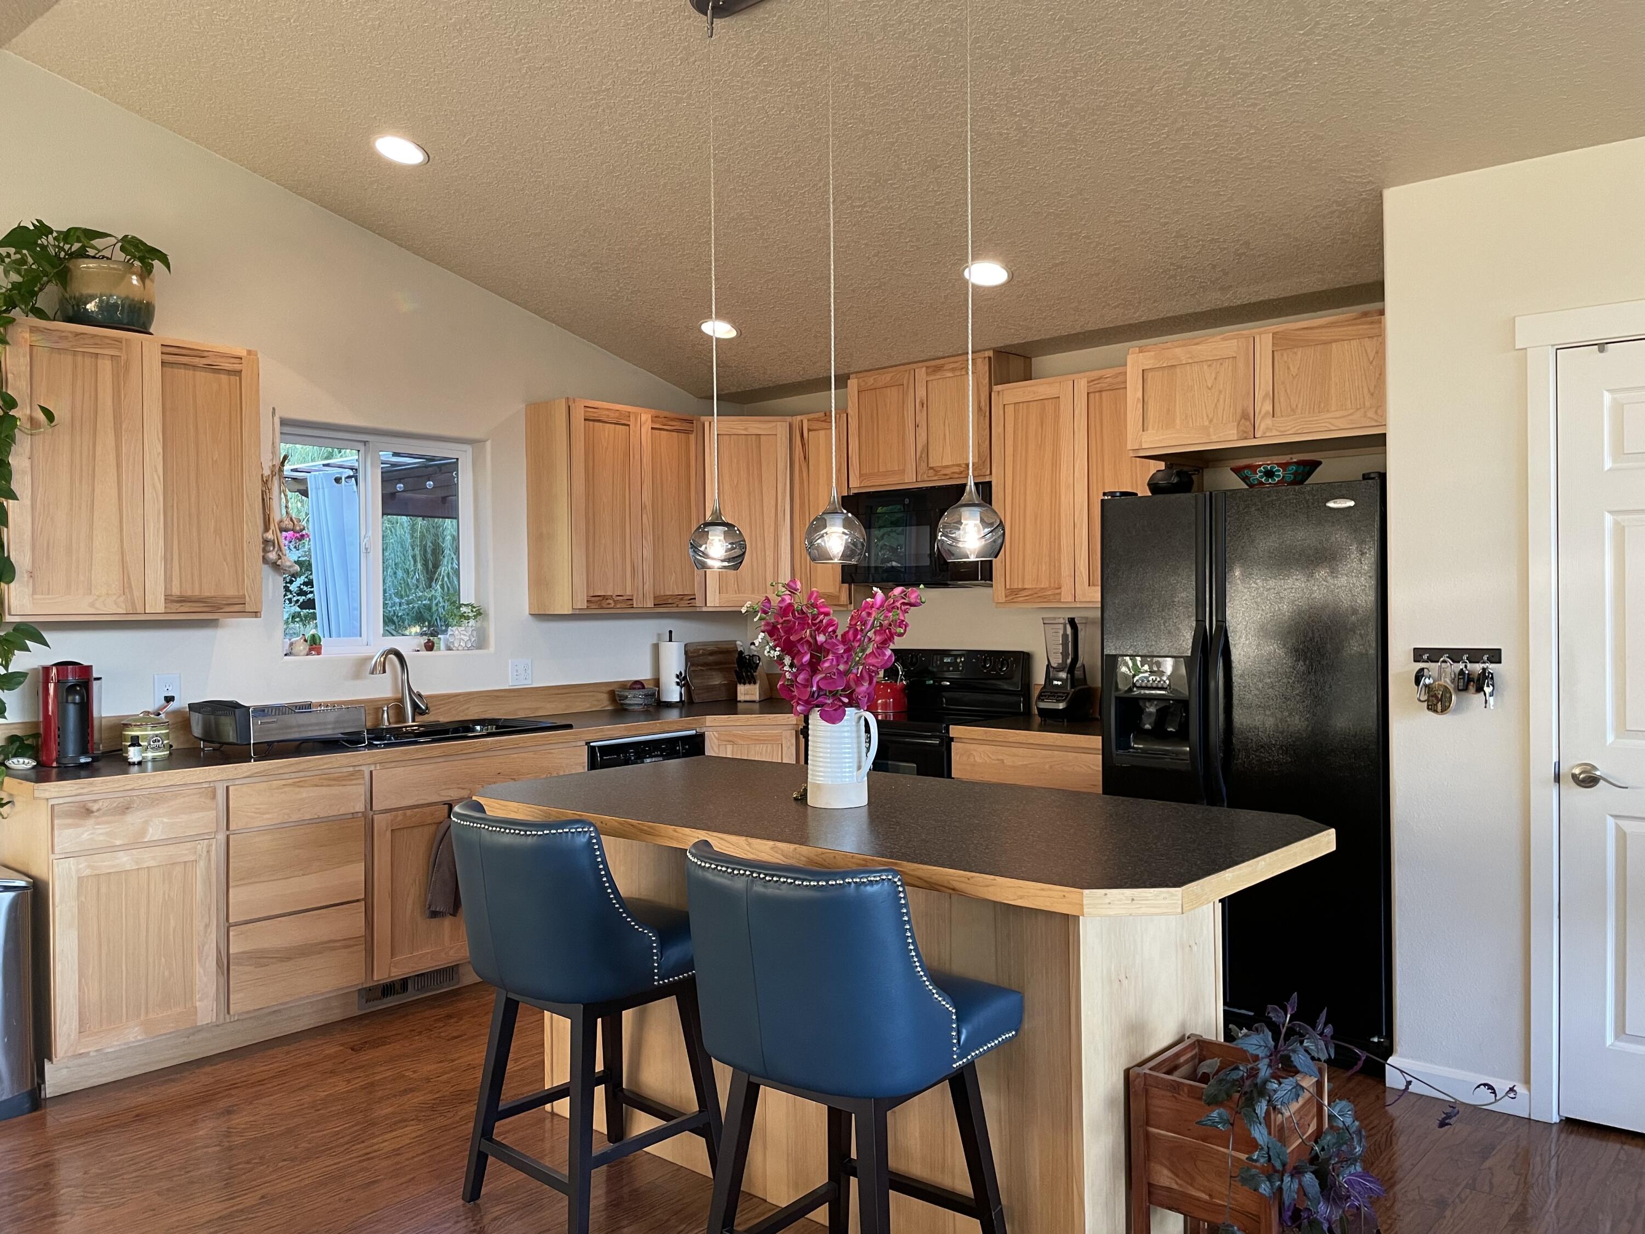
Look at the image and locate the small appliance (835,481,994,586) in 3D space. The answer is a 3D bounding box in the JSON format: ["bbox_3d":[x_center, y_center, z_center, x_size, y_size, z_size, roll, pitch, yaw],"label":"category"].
[{"bbox_3d":[0.491,-0.353,5.375,0.760,0.404,0.385,0,1,42],"label":"small appliance"}]

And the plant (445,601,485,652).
[{"bbox_3d":[-1.506,0.035,5.197,0.160,0.205,0.170,0,1,41],"label":"plant"}]

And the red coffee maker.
[{"bbox_3d":[-2.361,0.297,3.868,0.250,0.320,0.145,0,1,41],"label":"red coffee maker"}]

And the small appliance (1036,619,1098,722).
[{"bbox_3d":[0.995,0.210,5.019,0.225,0.410,0.185,-1,1,-40],"label":"small appliance"}]

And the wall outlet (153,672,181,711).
[{"bbox_3d":[-2.283,0.264,4.308,0.012,0.128,0.088,0,1,42],"label":"wall outlet"}]

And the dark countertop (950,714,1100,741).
[{"bbox_3d":[0.986,0.441,4.799,0.750,0.041,0.645,0,1,42],"label":"dark countertop"}]

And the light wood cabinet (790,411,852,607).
[{"bbox_3d":[0.093,-0.484,5.788,0.370,0.890,0.335,0,1,42],"label":"light wood cabinet"}]

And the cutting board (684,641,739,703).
[{"bbox_3d":[-0.541,0.276,6.166,0.035,0.290,0.330,-15,-9,41],"label":"cutting board"}]

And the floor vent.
[{"bbox_3d":[-1.461,1.314,4.396,0.017,0.084,0.397,0,1,42],"label":"floor vent"}]

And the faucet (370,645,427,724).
[{"bbox_3d":[-1.661,0.279,4.829,0.070,0.310,0.290,0,1,17],"label":"faucet"}]

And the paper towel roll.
[{"bbox_3d":[-0.719,0.265,5.881,0.125,0.285,0.125,-1,1,0],"label":"paper towel roll"}]

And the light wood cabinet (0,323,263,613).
[{"bbox_3d":[-2.283,-0.445,4.046,0.317,0.905,0.752,0,1,42],"label":"light wood cabinet"}]

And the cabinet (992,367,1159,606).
[{"bbox_3d":[1.077,-0.491,4.894,0.754,0.905,0.320,0,1,42],"label":"cabinet"}]

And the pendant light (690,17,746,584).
[{"bbox_3d":[-0.274,-0.837,3.160,0.148,1.441,0.148,-1,1,0],"label":"pendant light"}]

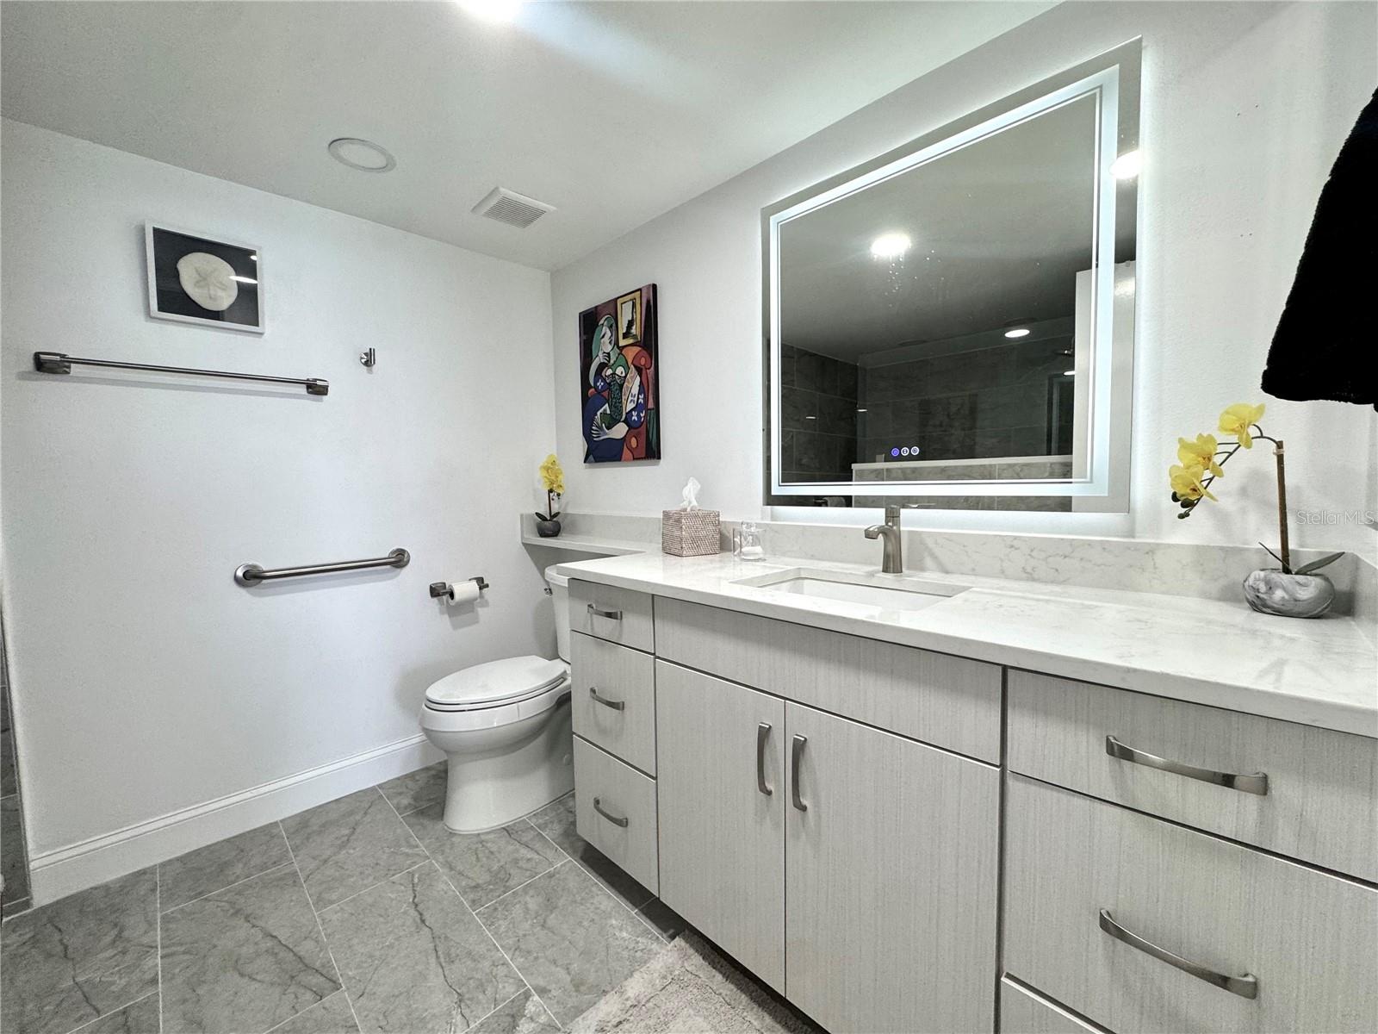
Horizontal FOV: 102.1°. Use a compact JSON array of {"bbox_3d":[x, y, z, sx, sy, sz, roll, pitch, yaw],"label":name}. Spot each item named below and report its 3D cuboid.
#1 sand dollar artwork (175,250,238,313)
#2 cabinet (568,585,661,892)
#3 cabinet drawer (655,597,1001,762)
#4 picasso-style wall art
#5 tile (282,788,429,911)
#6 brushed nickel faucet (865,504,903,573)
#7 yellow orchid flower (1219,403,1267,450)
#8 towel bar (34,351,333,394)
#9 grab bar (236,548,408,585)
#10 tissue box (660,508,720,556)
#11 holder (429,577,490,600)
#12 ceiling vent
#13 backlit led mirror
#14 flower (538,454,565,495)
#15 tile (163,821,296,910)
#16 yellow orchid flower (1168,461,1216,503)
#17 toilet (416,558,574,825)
[{"bbox_3d":[-1.517,-0.740,1.760,0.143,0.166,0.018,-5,5,-44],"label":"sand dollar artwork"},{"bbox_3d":[-0.009,0.531,1.643,0.540,0.740,0.363,-5,5,-44],"label":"cabinet"},{"bbox_3d":[0.196,0.283,1.115,0.022,0.156,0.788,-5,5,-44],"label":"cabinet drawer"},{"bbox_3d":[-0.289,-0.553,2.294,0.030,0.656,0.492,-5,5,-44],"label":"picasso-style wall art"},{"bbox_3d":[-1.110,1.061,1.826,0.306,0.010,0.600,-5,5,-44],"label":"tile"},{"bbox_3d":[0.484,0.058,1.385,0.172,0.167,0.060,-5,5,-44],"label":"brushed nickel faucet"},{"bbox_3d":[0.931,-0.154,0.938,0.042,0.075,0.068,-3,4,-31],"label":"yellow orchid flower"},{"bbox_3d":[-1.523,-0.437,1.738,0.672,0.056,0.076,-5,5,-44],"label":"towel bar"},{"bbox_3d":[-1.280,0.181,2.004,0.532,0.080,0.076,-5,5,-44],"label":"grab bar"},{"bbox_3d":[-0.001,0.046,1.831,0.136,0.143,0.136,-4,5,-33],"label":"tissue box"},{"bbox_3d":[-0.952,0.296,2.325,0.222,0.062,0.080,-5,5,-44],"label":"holder"},{"bbox_3d":[-0.650,-1.126,2.062,0.222,0.020,0.222,-5,5,-44],"label":"ceiling vent"},{"bbox_3d":[0.558,-0.474,1.415,0.037,0.900,0.912,-5,5,-44],"label":"backlit led mirror"},{"bbox_3d":[-0.621,-0.192,2.520,0.115,0.180,0.110,-2,4,-11],"label":"flower"},{"bbox_3d":[-1.450,1.080,1.746,0.306,0.010,0.322,-5,5,-44],"label":"tile"},{"bbox_3d":[0.862,-0.059,0.955,0.066,0.066,0.045,-1,4,9],"label":"yellow orchid flower"},{"bbox_3d":[-0.577,0.637,2.092,0.790,0.780,0.450,-5,5,-44],"label":"toilet"}]

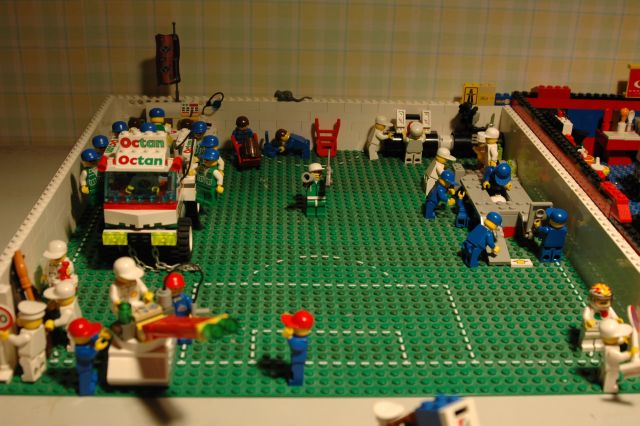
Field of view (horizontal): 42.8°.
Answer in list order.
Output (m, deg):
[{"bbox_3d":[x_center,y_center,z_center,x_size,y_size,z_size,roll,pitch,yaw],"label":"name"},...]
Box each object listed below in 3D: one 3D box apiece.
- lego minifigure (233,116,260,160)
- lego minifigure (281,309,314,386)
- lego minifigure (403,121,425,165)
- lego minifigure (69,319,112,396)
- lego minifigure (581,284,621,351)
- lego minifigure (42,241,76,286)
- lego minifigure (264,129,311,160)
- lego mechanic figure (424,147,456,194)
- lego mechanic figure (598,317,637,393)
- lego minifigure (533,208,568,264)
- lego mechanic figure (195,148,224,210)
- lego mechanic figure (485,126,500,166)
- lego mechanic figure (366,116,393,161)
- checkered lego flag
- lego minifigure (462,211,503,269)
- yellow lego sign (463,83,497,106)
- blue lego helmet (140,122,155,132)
[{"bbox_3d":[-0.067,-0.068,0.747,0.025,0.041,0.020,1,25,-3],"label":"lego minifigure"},{"bbox_3d":[-0.015,0.073,0.443,0.018,0.042,0.022,5,25,6],"label":"lego minifigure"},{"bbox_3d":[0.087,-0.067,0.761,0.022,0.042,0.018,1,24,-1],"label":"lego minifigure"},{"bbox_3d":[-0.120,0.075,0.429,0.018,0.042,0.022,-2,25,-10],"label":"lego minifigure"},{"bbox_3d":[0.165,0.061,0.489,0.024,0.043,0.014,1,25,-3],"label":"lego minifigure"},{"bbox_3d":[-0.163,0.037,0.508,0.024,0.042,0.017,13,27,22],"label":"lego minifigure"},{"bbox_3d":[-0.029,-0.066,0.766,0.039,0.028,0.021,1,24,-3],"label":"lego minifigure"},{"bbox_3d":[0.101,-0.032,0.684,0.025,0.040,0.022,-2,25,-9],"label":"lego mechanic figure"},{"bbox_3d":[0.164,0.076,0.450,0.020,0.043,0.022,-1,25,-6],"label":"lego mechanic figure"},{"bbox_3d":[0.168,0.013,0.587,0.024,0.042,0.018,2,25,-1],"label":"lego minifigure"},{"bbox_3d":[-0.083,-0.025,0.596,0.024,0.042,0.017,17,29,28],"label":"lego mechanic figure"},{"bbox_3d":[0.151,-0.057,0.737,0.017,0.042,0.023,5,25,6],"label":"lego mechanic figure"},{"bbox_3d":[0.057,-0.070,0.757,0.020,0.041,0.022,-1,25,-8],"label":"lego mechanic figure"},{"bbox_3d":[-0.137,-0.136,0.737,0.021,0.071,0.007,1,25,-3],"label":"checkered lego flag"},{"bbox_3d":[0.115,0.019,0.580,0.029,0.037,0.021,-9,28,-23],"label":"lego minifigure"},{"bbox_3d":[0.150,-0.113,0.772,0.032,0.021,0.008,1,25,-3],"label":"yellow lego sign"},{"bbox_3d":[-0.128,-0.061,0.603,0.011,0.009,0.016,9,26,15],"label":"blue lego helmet"}]

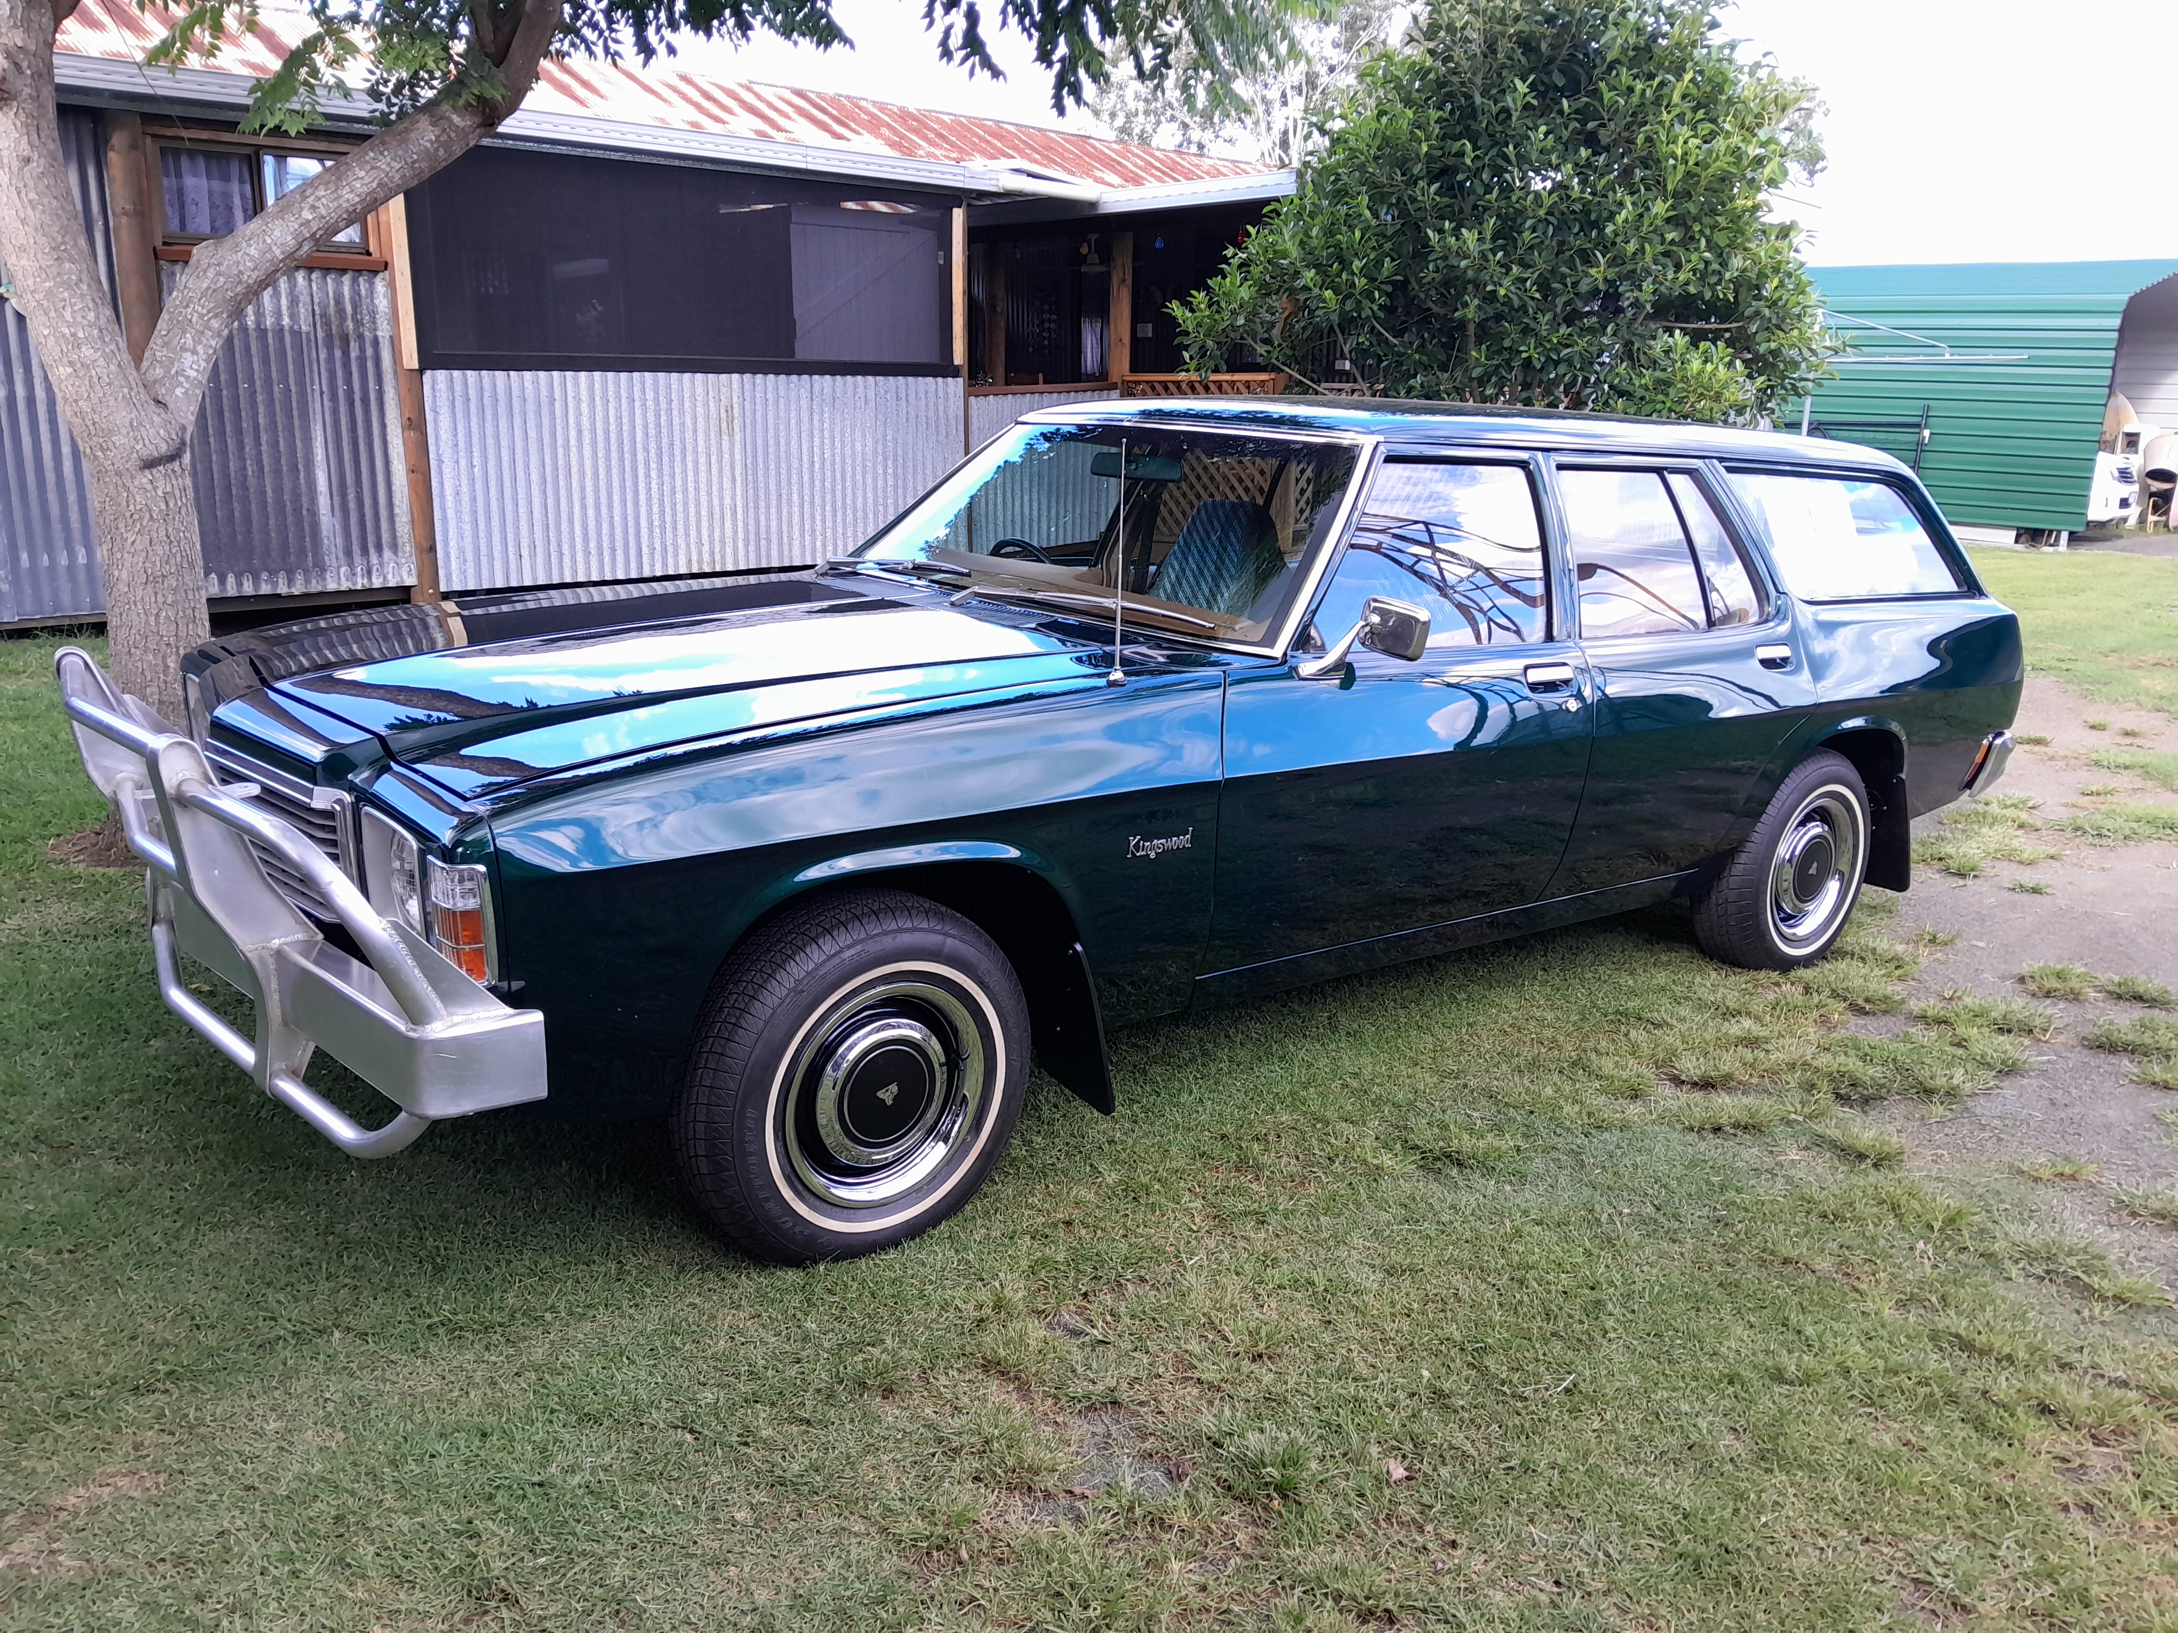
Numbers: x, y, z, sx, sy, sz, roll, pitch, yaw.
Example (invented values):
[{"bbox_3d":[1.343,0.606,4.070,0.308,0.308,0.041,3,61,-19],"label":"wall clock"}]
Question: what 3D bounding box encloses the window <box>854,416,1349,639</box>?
[{"bbox_3d":[0.021,-0.738,3.797,0.570,0.110,1.560,-51,37,-16],"label":"window"}]

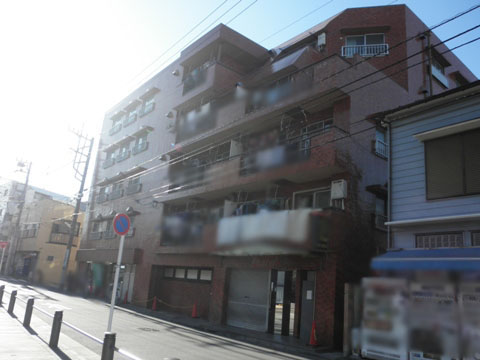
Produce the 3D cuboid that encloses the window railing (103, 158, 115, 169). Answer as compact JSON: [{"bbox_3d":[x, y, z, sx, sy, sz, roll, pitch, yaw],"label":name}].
[{"bbox_3d":[-9.299,-1.114,27.837,0.170,0.538,1.761,15,-18,-37],"label":"window railing"}]

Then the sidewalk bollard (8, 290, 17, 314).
[{"bbox_3d":[-7.713,4.111,13.162,0.165,0.725,0.165,16,-17,-38],"label":"sidewalk bollard"}]

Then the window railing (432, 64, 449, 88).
[{"bbox_3d":[9.196,-4.752,18.042,1.790,0.520,0.160,15,-18,-37],"label":"window railing"}]

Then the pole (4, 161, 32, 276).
[{"bbox_3d":[-19.803,3.526,35.011,0.450,10.500,0.450,16,-17,-38],"label":"pole"}]

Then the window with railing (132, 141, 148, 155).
[{"bbox_3d":[-6.102,-1.889,23.984,0.170,0.560,1.738,15,-18,-37],"label":"window with railing"}]

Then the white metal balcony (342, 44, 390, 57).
[{"bbox_3d":[5.413,-5.552,16.829,1.920,0.510,0.200,1,-15,13],"label":"white metal balcony"}]

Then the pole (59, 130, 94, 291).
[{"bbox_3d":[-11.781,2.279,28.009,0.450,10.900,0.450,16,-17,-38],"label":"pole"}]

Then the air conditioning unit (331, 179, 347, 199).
[{"bbox_3d":[3.466,0.338,13.527,0.220,0.620,0.500,16,-17,-38],"label":"air conditioning unit"}]

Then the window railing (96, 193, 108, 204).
[{"bbox_3d":[-9.625,1.376,27.375,0.170,0.549,1.750,15,-18,-37],"label":"window railing"}]

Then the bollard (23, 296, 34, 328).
[{"bbox_3d":[-5.509,3.442,10.147,0.148,0.690,0.148,15,-18,-37],"label":"bollard"}]

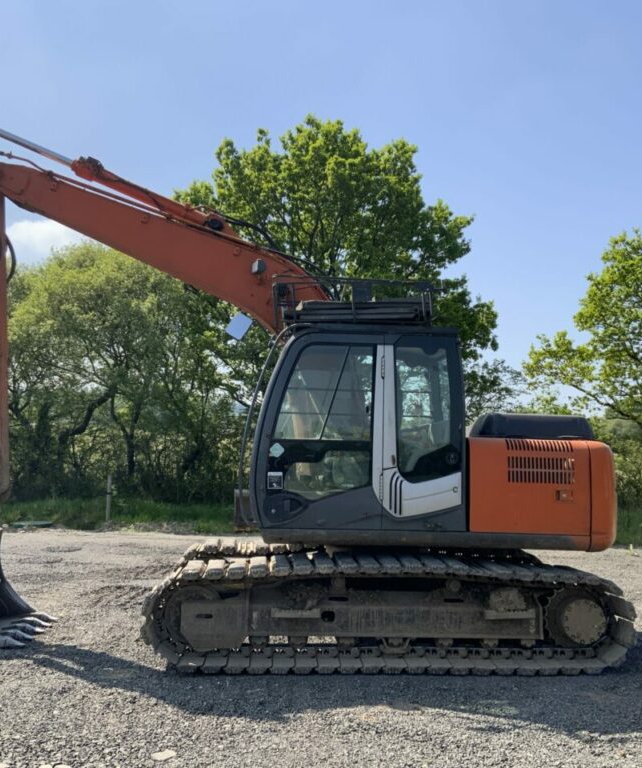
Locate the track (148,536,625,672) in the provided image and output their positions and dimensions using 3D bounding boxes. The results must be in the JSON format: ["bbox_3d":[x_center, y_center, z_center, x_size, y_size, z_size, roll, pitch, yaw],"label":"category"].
[{"bbox_3d":[0.488,1.943,8.002,3.889,0.820,2.580,1,-4,-3],"label":"track"}]

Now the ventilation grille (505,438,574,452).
[{"bbox_3d":[1.779,0.499,6.957,0.540,0.110,0.050,1,-4,-3],"label":"ventilation grille"}]

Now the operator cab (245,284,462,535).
[{"bbox_3d":[0.281,0.244,7.372,1.756,2.061,1.030,1,-4,-3],"label":"operator cab"}]

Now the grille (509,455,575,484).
[{"bbox_3d":[1.783,0.689,6.917,0.550,0.235,0.030,1,-4,-3],"label":"grille"}]

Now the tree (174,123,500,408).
[{"bbox_3d":[0.597,-1.963,23.972,9.300,11.013,8.800,1,-4,1],"label":"tree"}]

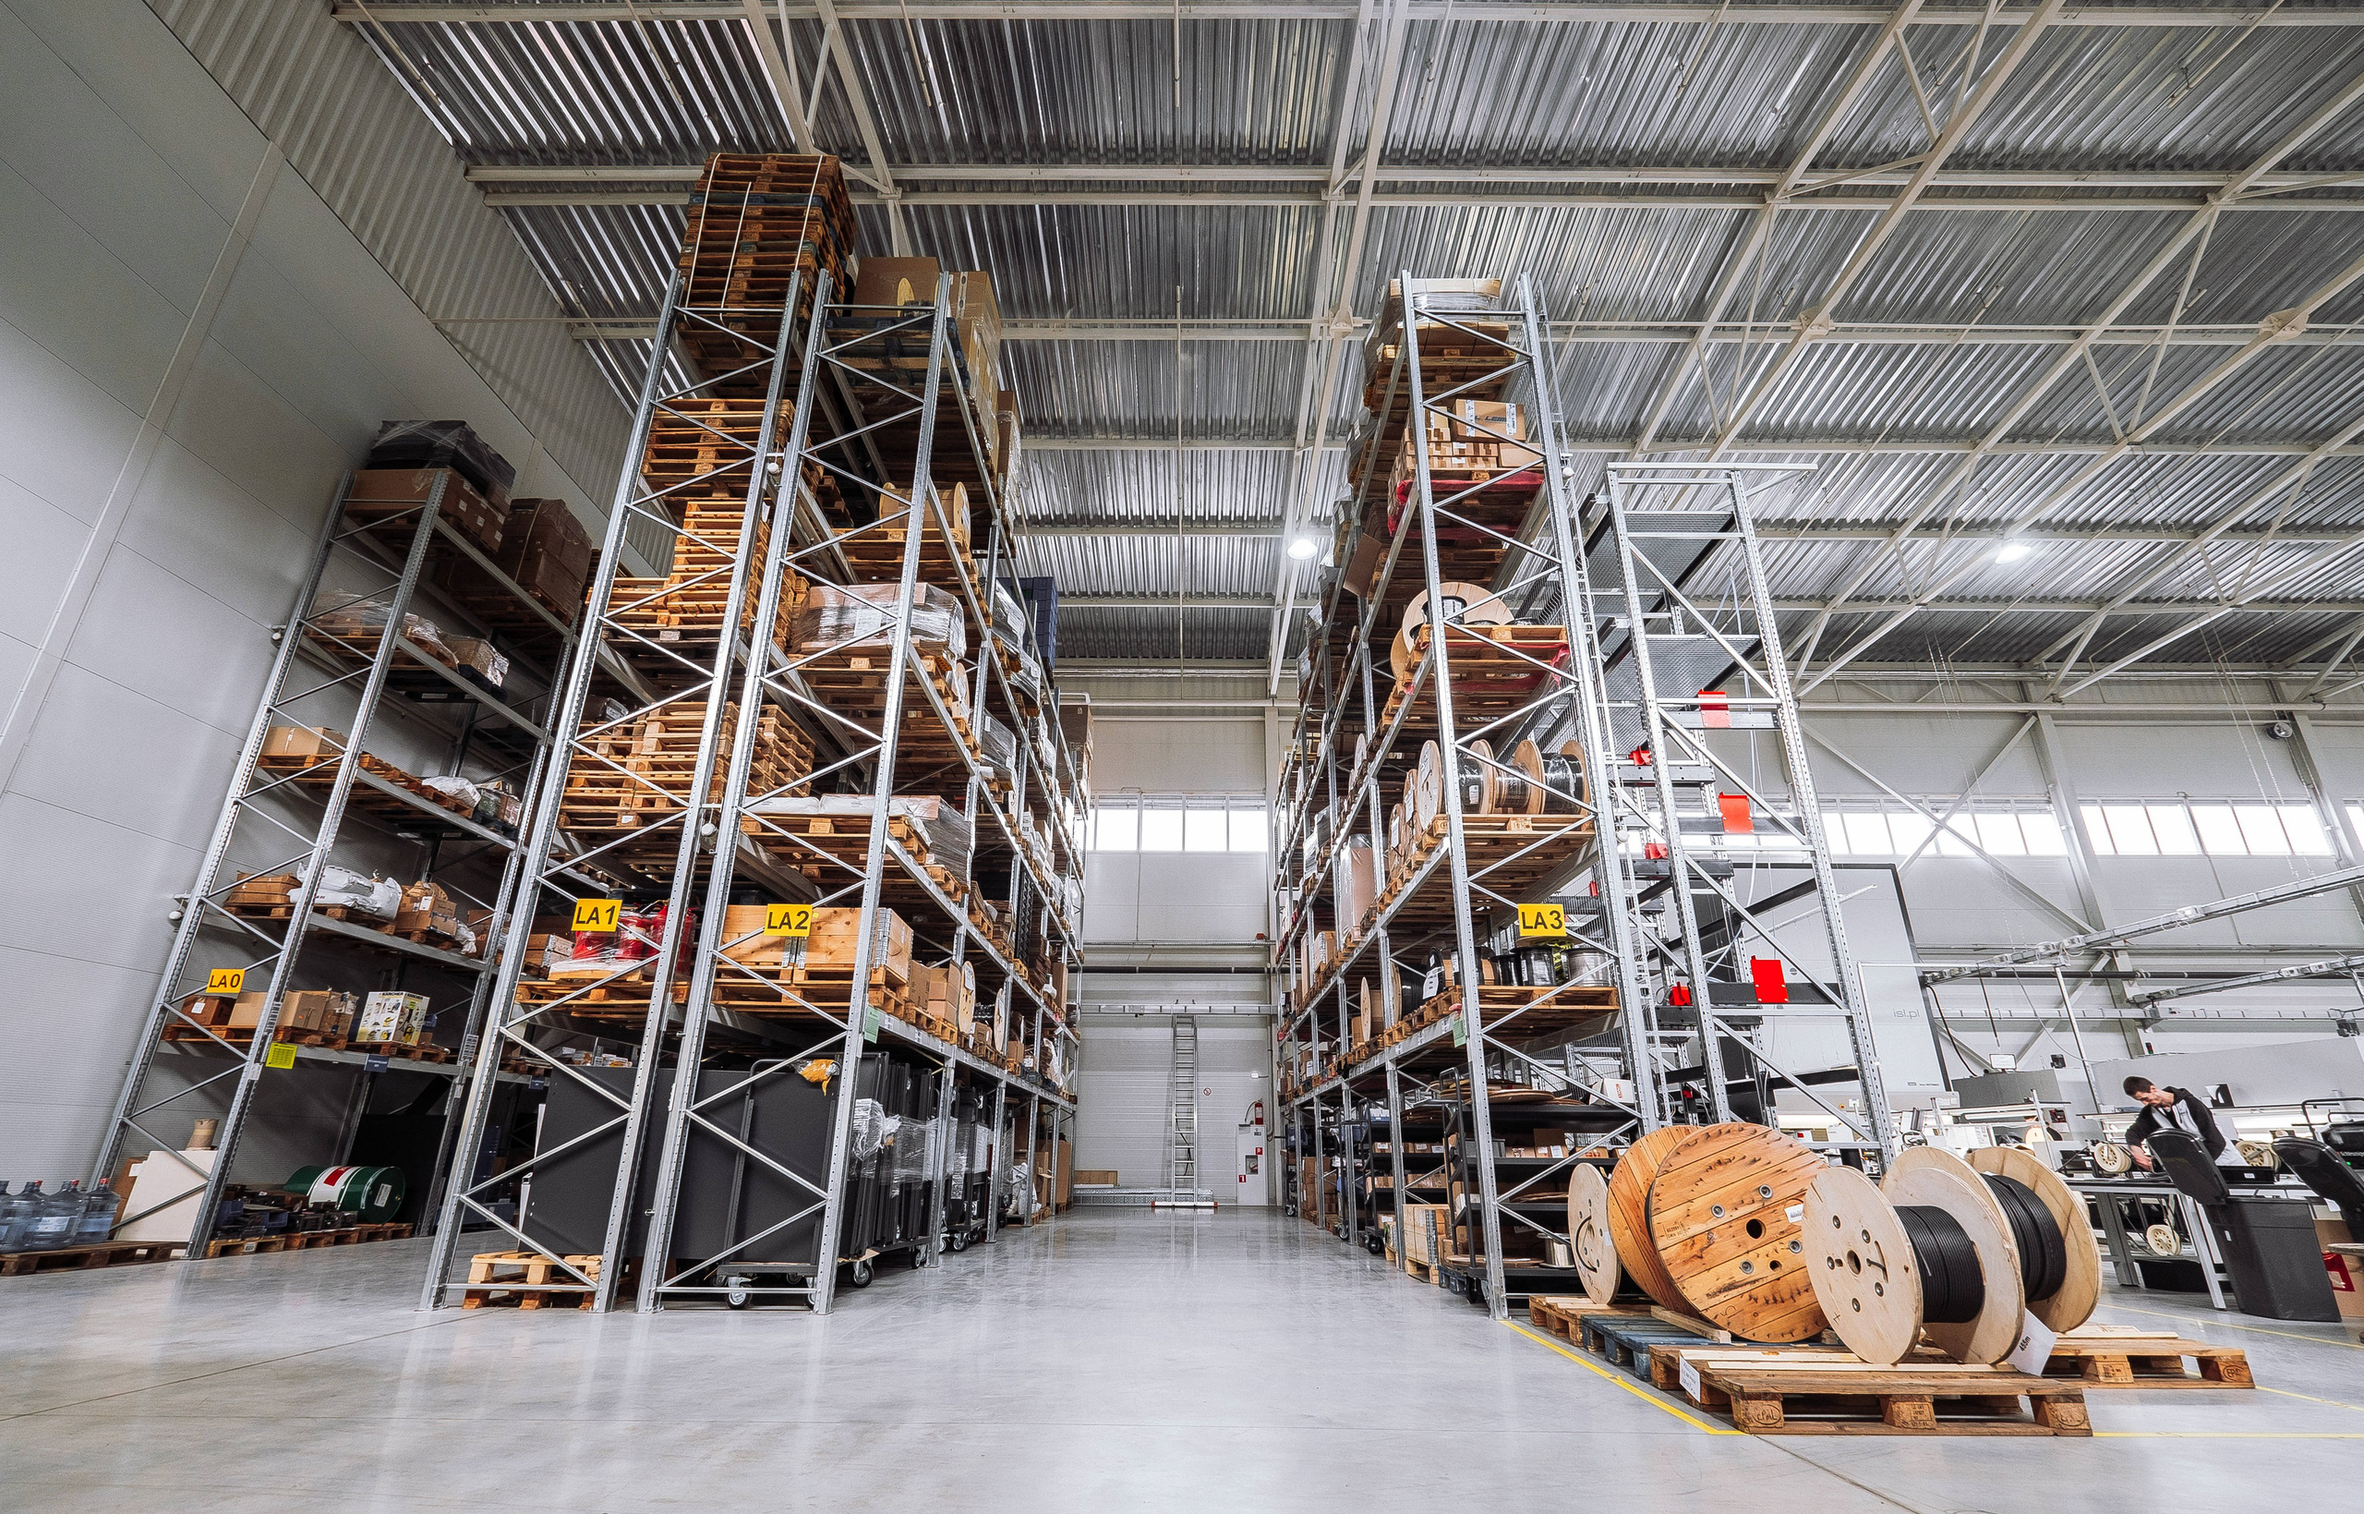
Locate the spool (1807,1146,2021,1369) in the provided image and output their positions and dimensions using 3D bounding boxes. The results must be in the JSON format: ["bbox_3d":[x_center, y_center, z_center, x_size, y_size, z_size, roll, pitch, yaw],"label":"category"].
[{"bbox_3d":[2.993,2.088,4.070,0.440,0.726,0.726,0,-22,0],"label":"spool"}]

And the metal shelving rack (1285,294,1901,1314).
[{"bbox_3d":[3.172,2.115,13.853,2.510,8.350,13.700,0,-22,0],"label":"metal shelving rack"}]

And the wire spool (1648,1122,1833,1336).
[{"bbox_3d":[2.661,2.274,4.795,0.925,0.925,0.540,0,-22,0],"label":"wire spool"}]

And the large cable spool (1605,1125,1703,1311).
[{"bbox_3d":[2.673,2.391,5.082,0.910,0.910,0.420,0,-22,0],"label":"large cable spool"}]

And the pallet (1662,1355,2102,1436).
[{"bbox_3d":[2.555,2.459,3.834,1.200,0.144,0.800,0,-22,0],"label":"pallet"}]

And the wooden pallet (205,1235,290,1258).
[{"bbox_3d":[-9.419,4.636,9.353,1.200,0.144,0.800,0,-22,0],"label":"wooden pallet"}]

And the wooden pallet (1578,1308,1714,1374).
[{"bbox_3d":[2.639,2.776,4.612,1.200,0.144,0.800,0,-22,0],"label":"wooden pallet"}]

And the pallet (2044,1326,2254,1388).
[{"bbox_3d":[3.989,2.792,4.631,1.200,0.144,0.800,0,-22,0],"label":"pallet"}]

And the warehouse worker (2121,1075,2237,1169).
[{"bbox_3d":[8.037,3.355,7.882,0.600,1.600,0.600,9,-24,-21],"label":"warehouse worker"}]

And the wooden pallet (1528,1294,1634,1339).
[{"bbox_3d":[2.692,3.105,5.417,1.200,0.144,0.800,0,-22,0],"label":"wooden pallet"}]

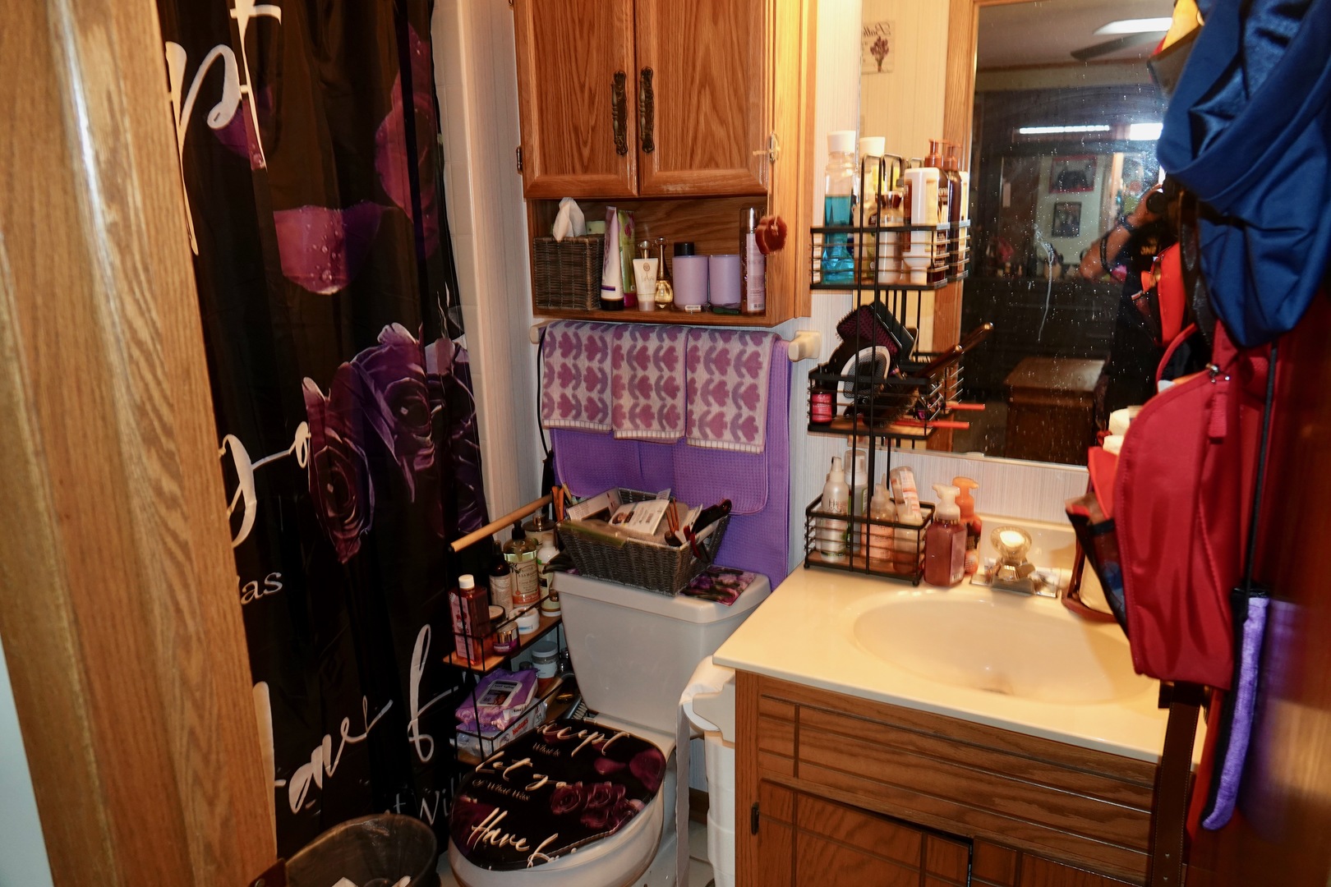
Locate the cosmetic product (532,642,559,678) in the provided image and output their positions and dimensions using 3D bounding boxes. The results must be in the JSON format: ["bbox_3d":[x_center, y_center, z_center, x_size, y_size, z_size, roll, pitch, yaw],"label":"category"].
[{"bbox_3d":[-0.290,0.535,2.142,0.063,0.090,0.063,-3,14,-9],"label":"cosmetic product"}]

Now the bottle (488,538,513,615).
[{"bbox_3d":[-0.365,0.311,2.001,0.054,0.206,0.054,-4,14,-11],"label":"bottle"}]

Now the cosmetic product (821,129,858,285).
[{"bbox_3d":[0.316,-0.428,1.617,0.058,0.270,0.078,6,16,27],"label":"cosmetic product"}]

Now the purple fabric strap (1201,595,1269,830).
[{"bbox_3d":[0.419,0.196,0.655,0.025,0.185,0.055,6,16,27],"label":"purple fabric strap"}]

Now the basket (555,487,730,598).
[{"bbox_3d":[-0.046,0.220,1.889,0.300,0.130,0.220,8,17,31],"label":"basket"}]

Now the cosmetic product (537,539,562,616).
[{"bbox_3d":[-0.271,0.303,2.060,0.055,0.190,0.055,-6,15,-20],"label":"cosmetic product"}]

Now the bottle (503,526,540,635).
[{"bbox_3d":[-0.323,0.288,2.040,0.073,0.230,0.073,-8,15,-25],"label":"bottle"}]

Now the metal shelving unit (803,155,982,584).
[{"bbox_3d":[0.395,-0.131,1.663,0.222,0.768,0.132,6,16,27],"label":"metal shelving unit"}]

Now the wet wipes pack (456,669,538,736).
[{"bbox_3d":[-0.367,0.573,1.986,0.115,0.050,0.205,2,14,12],"label":"wet wipes pack"}]

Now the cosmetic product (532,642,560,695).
[{"bbox_3d":[-0.291,0.546,2.145,0.063,0.112,0.063,-3,14,-9],"label":"cosmetic product"}]

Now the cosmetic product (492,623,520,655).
[{"bbox_3d":[-0.345,0.417,1.899,0.058,0.050,0.058,-1,14,1],"label":"cosmetic product"}]

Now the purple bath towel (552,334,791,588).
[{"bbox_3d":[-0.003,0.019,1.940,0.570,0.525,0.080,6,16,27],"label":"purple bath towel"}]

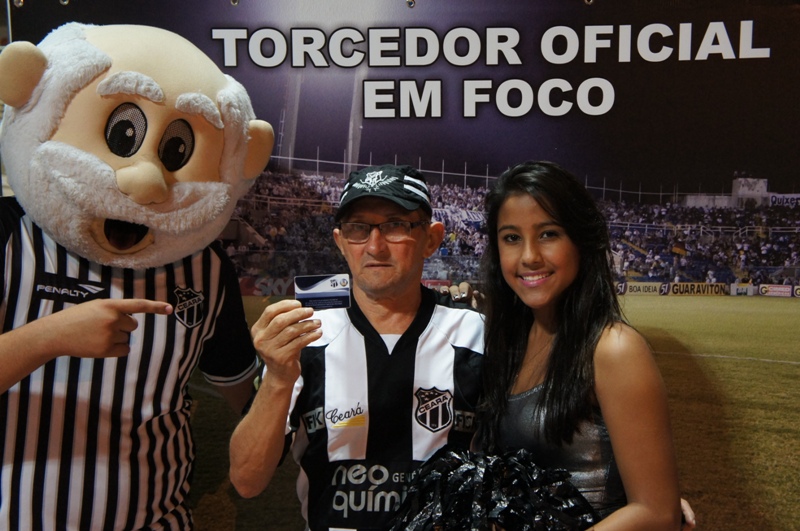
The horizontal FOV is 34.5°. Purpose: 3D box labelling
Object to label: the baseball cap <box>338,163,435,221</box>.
[{"bbox_3d":[-0.028,-0.125,2.210,0.167,0.115,0.255,-4,-4,13],"label":"baseball cap"}]

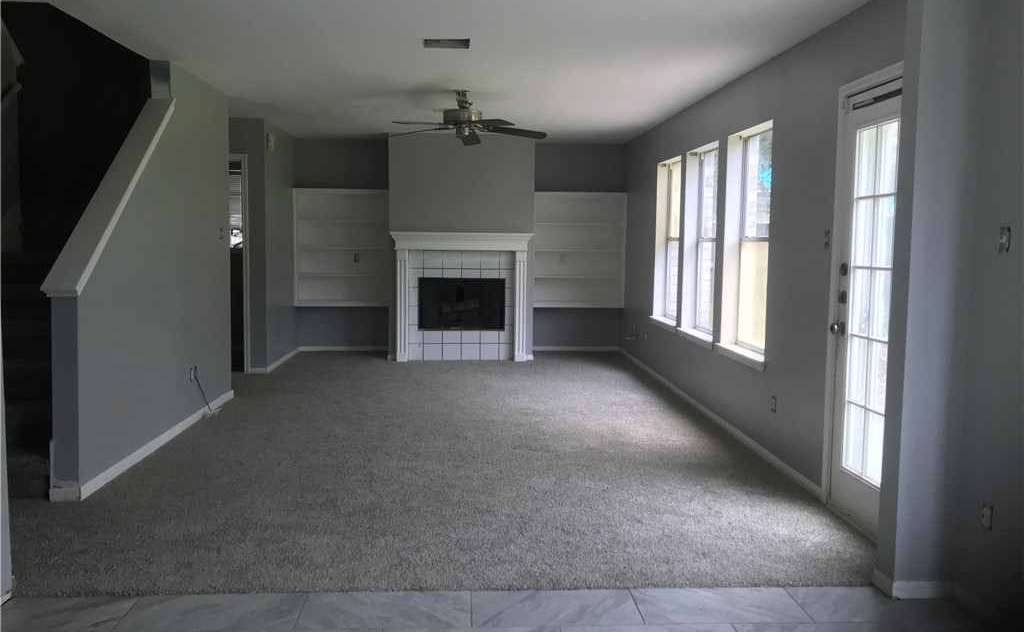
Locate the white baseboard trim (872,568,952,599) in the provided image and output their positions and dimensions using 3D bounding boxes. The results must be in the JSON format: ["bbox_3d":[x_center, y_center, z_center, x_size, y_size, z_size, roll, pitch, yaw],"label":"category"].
[{"bbox_3d":[1.525,1.018,3.154,0.245,0.076,0.150,0,5,-3],"label":"white baseboard trim"}]

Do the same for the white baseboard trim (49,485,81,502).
[{"bbox_3d":[-2.241,0.893,4.149,0.145,0.070,0.020,0,5,-3],"label":"white baseboard trim"}]

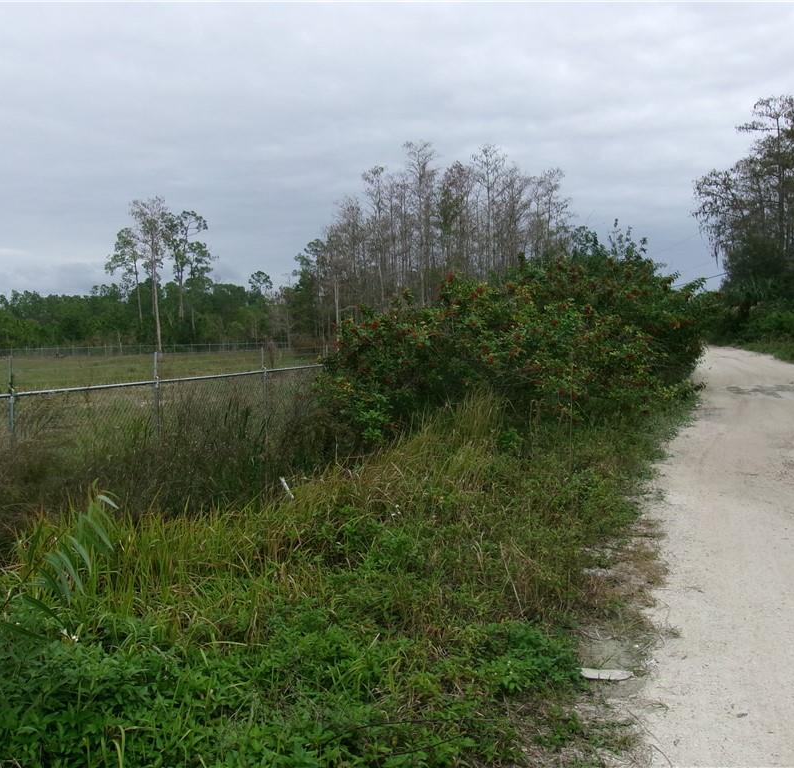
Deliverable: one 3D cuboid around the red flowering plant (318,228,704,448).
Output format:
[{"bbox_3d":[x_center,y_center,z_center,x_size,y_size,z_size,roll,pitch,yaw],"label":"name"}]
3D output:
[{"bbox_3d":[2.200,-1.170,15.700,7.200,3.900,5.600,1,4,10],"label":"red flowering plant"}]

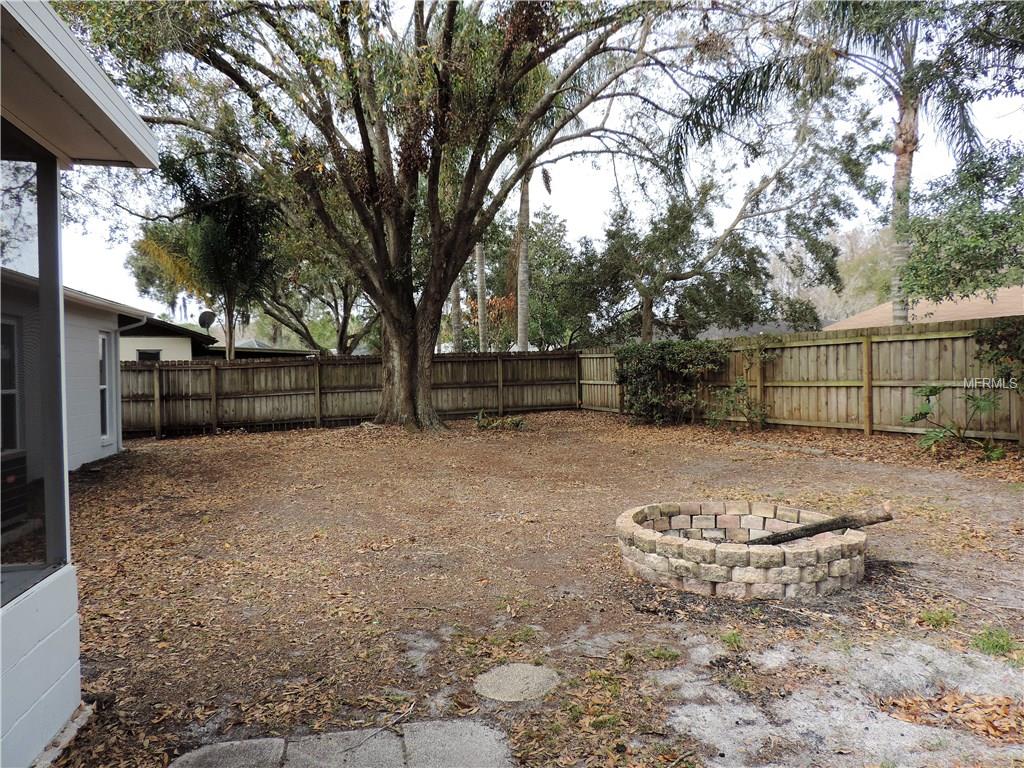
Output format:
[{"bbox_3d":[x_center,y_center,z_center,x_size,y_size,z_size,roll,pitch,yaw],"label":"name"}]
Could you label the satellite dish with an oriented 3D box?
[{"bbox_3d":[-9.451,-1.937,22.000,0.360,0.660,0.570,0,1,45],"label":"satellite dish"}]

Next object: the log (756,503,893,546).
[{"bbox_3d":[2.144,1.052,5.096,1.060,0.105,0.105,-25,-11,29],"label":"log"}]

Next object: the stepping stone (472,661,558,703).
[{"bbox_3d":[0.020,1.371,3.240,0.390,0.050,0.390,-1,1,0],"label":"stepping stone"}]

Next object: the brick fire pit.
[{"bbox_3d":[1.622,1.149,5.141,1.700,0.300,1.660,-1,1,0],"label":"brick fire pit"}]

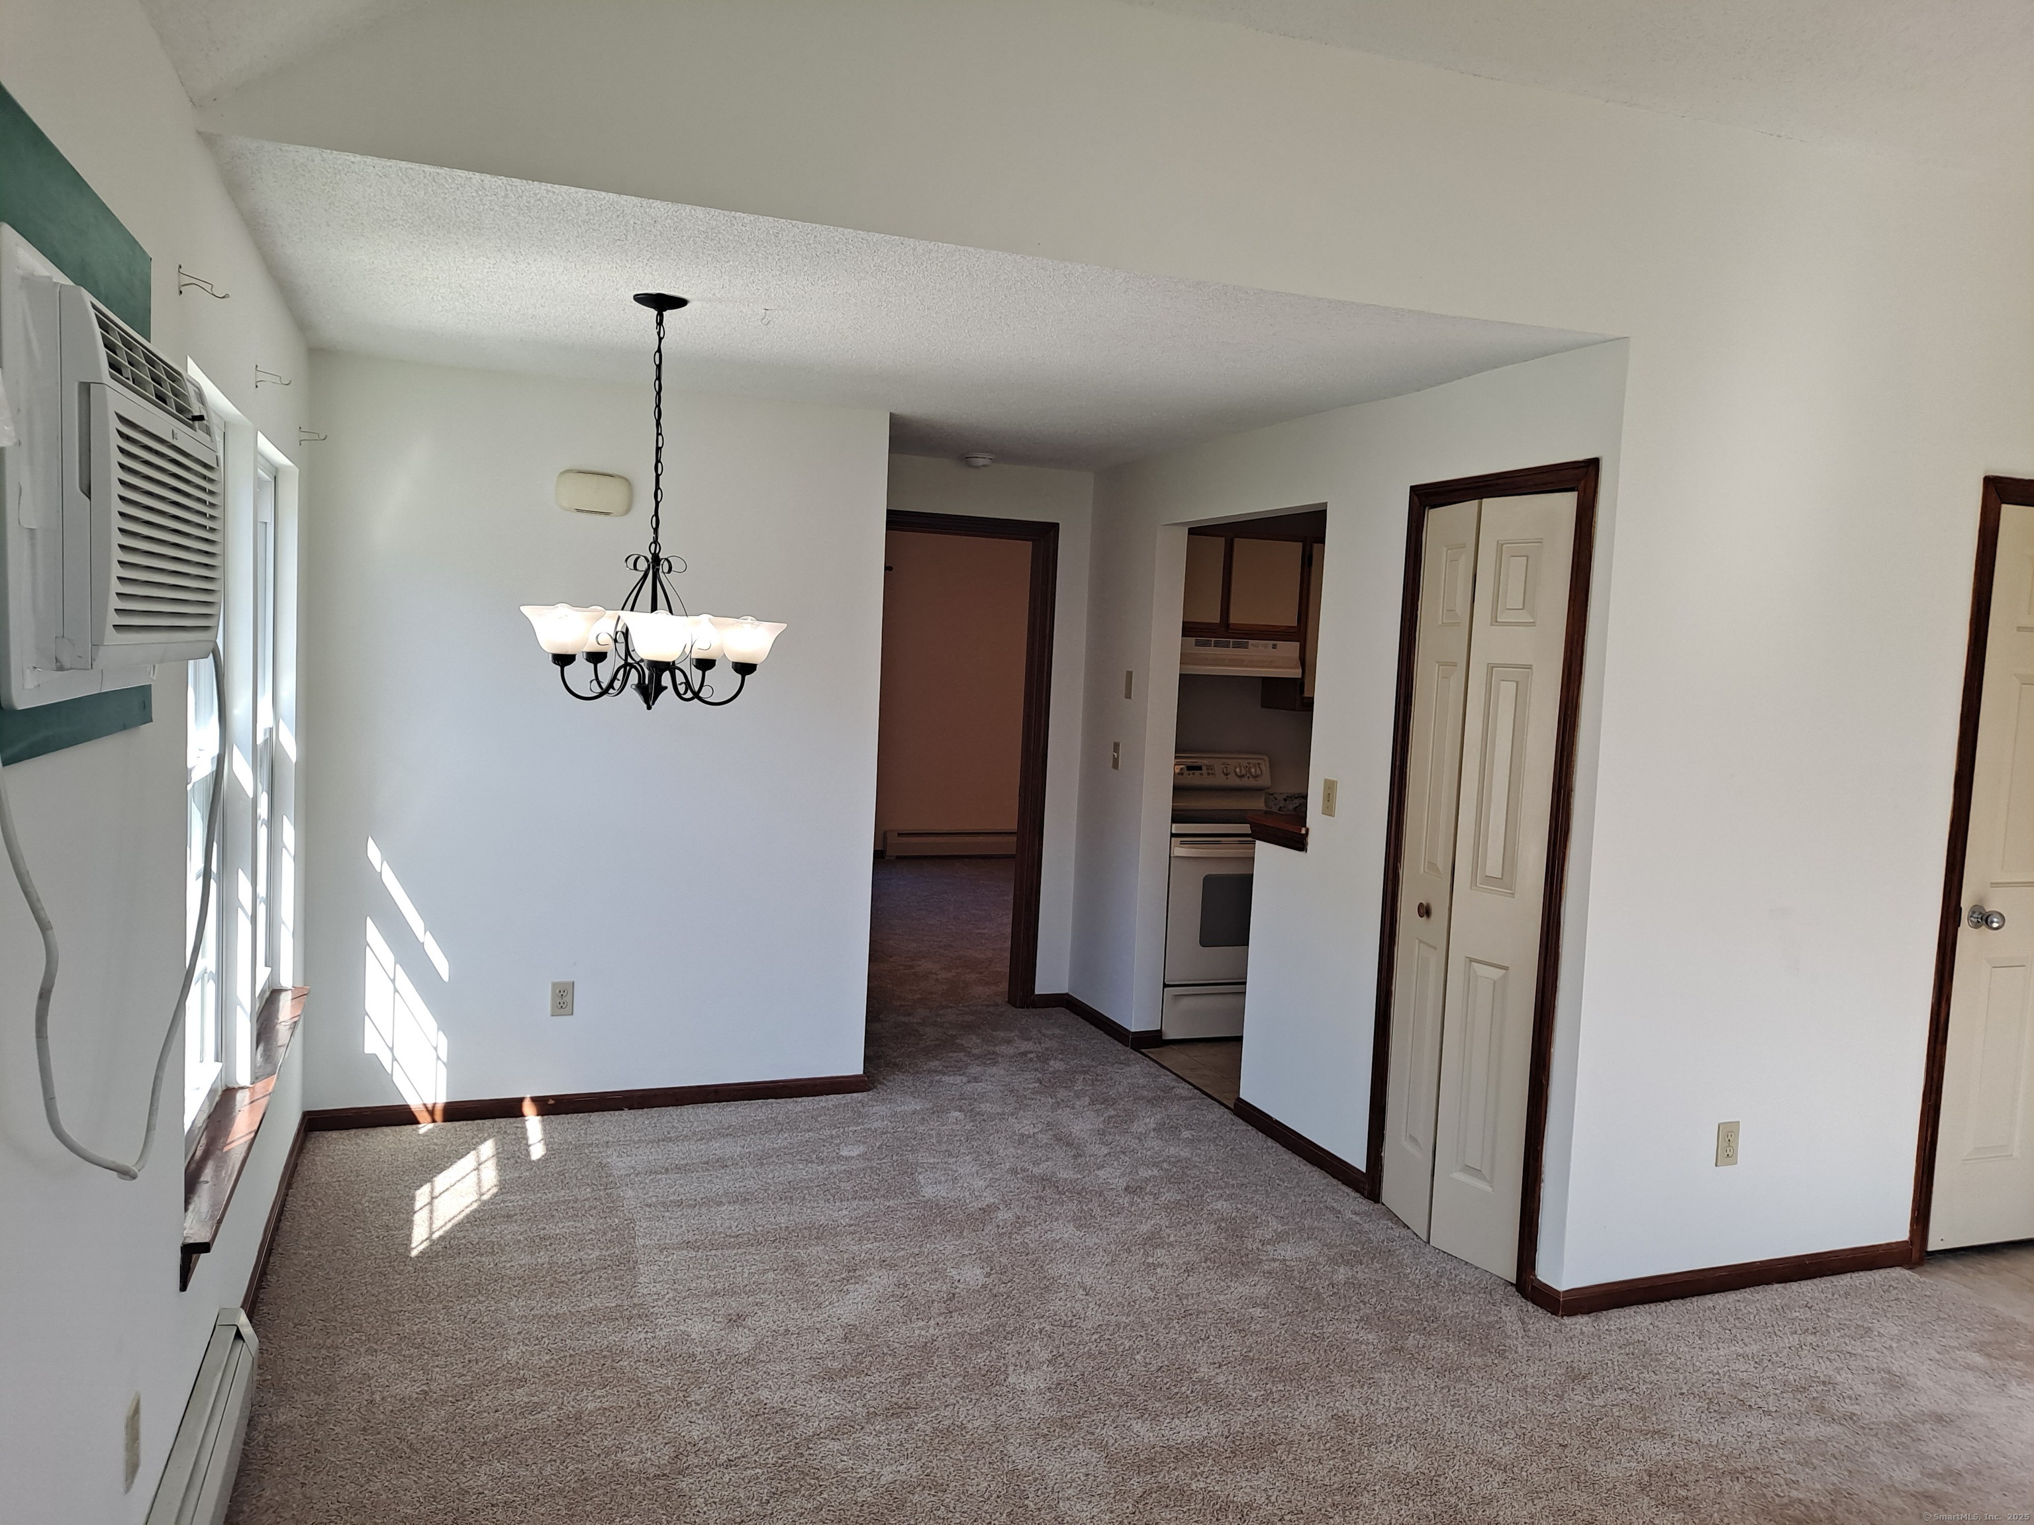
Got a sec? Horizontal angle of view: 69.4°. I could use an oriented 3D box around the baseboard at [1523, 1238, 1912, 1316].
[{"bbox_3d":[1.886,1.347,3.919,1.181,0.072,0.139,1,5,-21],"label":"baseboard"}]

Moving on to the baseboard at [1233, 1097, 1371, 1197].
[{"bbox_3d":[0.917,1.239,4.827,0.020,0.072,0.860,1,5,-21],"label":"baseboard"}]

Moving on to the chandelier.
[{"bbox_3d":[-0.865,-0.615,3.522,0.636,0.975,0.626,1,5,-21],"label":"chandelier"}]

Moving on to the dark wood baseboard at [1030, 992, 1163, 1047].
[{"bbox_3d":[0.336,1.101,6.310,0.303,0.072,0.703,1,5,-21],"label":"dark wood baseboard"}]

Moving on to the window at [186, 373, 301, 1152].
[{"bbox_3d":[-1.746,-0.015,3.273,0.089,1.453,1.883,1,5,-21],"label":"window"}]

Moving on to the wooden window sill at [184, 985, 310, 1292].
[{"bbox_3d":[-1.739,0.766,3.320,0.105,0.088,1.883,1,5,-21],"label":"wooden window sill"}]

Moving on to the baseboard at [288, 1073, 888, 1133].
[{"bbox_3d":[-1.375,1.134,4.922,1.817,0.072,0.020,1,5,-21],"label":"baseboard"}]

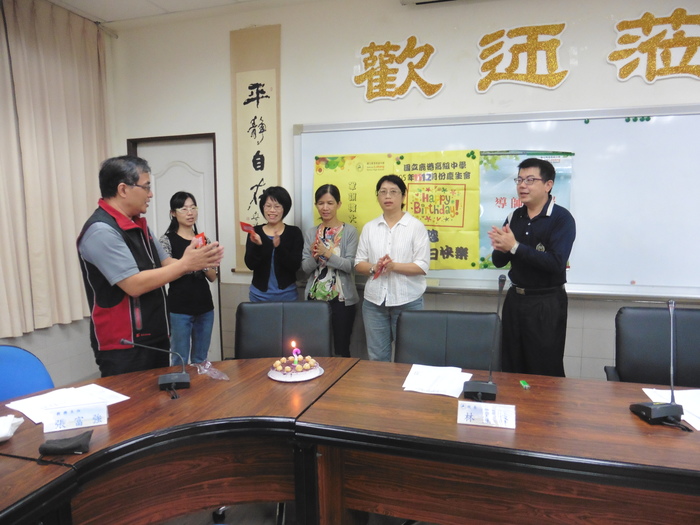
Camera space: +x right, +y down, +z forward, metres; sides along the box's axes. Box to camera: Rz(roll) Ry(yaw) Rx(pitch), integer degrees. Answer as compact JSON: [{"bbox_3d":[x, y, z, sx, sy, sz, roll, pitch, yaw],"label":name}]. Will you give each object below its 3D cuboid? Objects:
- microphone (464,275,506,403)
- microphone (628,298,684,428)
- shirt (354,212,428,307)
[{"bbox_3d":[0.514,0.275,1.863,0.138,0.470,0.135,1,6,12],"label":"microphone"},{"bbox_3d":[1.050,0.325,1.667,0.125,0.410,0.140,-1,6,-4],"label":"microphone"},{"bbox_3d":[0.255,-0.018,2.910,0.440,0.560,0.290,2,7,18],"label":"shirt"}]

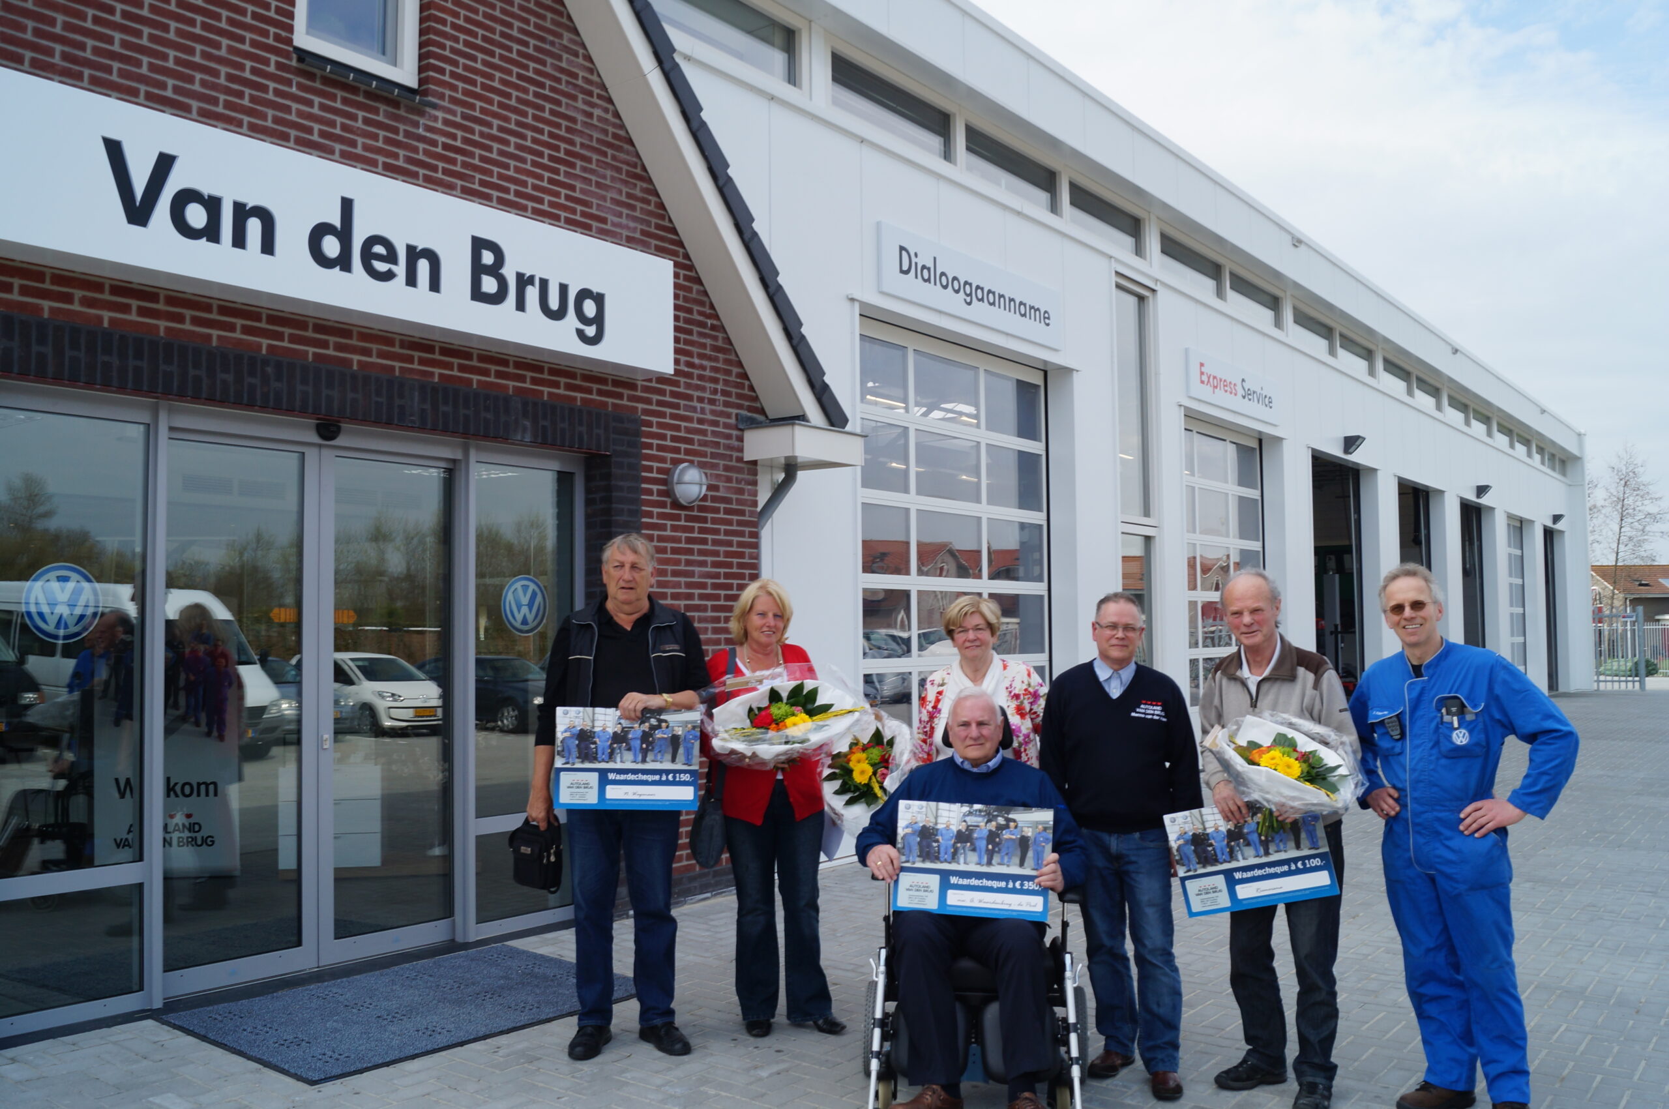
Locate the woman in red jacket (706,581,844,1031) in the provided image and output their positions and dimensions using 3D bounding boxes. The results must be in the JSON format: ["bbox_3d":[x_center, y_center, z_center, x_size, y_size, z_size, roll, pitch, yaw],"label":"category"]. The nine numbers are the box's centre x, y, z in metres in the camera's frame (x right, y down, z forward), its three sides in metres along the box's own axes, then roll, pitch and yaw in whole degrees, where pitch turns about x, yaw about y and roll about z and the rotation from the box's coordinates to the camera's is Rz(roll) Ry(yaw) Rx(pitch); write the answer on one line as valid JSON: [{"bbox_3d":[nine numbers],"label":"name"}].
[{"bbox_3d":[-0.213,0.969,5.330,0.540,1.720,0.400,0,-3,-5],"label":"woman in red jacket"}]

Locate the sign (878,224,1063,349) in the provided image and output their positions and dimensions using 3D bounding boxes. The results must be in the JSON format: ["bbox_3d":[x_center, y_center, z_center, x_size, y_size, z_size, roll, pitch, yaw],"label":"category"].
[{"bbox_3d":[1.113,-2.022,10.713,0.050,0.490,2.650,-3,-4,37],"label":"sign"}]

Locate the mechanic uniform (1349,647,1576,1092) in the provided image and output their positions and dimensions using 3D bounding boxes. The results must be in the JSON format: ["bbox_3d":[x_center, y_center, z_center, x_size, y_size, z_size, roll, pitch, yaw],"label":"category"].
[{"bbox_3d":[2.001,1.003,4.420,0.690,1.470,0.410,-2,-4,30],"label":"mechanic uniform"}]

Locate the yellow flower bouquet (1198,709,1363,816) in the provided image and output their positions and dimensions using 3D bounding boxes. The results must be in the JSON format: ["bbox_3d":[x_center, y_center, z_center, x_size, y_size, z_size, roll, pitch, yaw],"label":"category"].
[{"bbox_3d":[1.416,0.669,4.380,0.510,0.360,0.320,-2,-3,18],"label":"yellow flower bouquet"}]

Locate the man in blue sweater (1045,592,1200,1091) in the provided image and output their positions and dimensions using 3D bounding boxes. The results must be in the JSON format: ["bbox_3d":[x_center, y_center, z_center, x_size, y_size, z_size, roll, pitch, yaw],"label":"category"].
[{"bbox_3d":[0.983,0.984,4.710,0.540,1.670,0.380,-1,-3,16],"label":"man in blue sweater"}]

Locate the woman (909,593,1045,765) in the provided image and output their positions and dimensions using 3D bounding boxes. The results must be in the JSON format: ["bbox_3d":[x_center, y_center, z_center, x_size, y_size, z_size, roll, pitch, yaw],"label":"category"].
[{"bbox_3d":[0.550,0.996,5.300,0.500,1.660,0.350,-1,-3,7],"label":"woman"}]

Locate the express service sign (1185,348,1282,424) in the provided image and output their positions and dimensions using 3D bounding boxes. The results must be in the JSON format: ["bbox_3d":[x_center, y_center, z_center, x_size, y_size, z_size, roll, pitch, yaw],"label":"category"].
[{"bbox_3d":[4.337,-1.792,15.013,0.050,0.500,2.650,-3,-4,37],"label":"express service sign"}]

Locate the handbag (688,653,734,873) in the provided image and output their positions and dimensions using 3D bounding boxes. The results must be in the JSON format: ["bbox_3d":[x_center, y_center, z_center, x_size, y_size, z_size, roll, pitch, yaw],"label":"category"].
[{"bbox_3d":[-0.479,0.785,5.340,0.180,0.850,0.270,1,-3,-17],"label":"handbag"}]

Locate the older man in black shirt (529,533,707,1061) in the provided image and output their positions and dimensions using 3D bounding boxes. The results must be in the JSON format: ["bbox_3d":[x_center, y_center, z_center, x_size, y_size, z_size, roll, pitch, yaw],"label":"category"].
[{"bbox_3d":[-0.784,0.876,5.080,0.630,1.880,0.420,0,-3,-5],"label":"older man in black shirt"}]

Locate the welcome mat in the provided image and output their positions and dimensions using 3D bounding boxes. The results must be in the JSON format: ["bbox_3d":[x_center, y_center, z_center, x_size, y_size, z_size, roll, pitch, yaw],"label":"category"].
[{"bbox_3d":[-1.653,1.807,5.600,1.190,0.015,1.700,-3,-4,37],"label":"welcome mat"}]

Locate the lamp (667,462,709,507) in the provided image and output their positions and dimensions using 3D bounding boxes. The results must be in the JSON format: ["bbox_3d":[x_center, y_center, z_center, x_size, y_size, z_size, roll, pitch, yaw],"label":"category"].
[{"bbox_3d":[-0.800,-0.396,7.778,0.120,0.240,0.240,-3,-4,37],"label":"lamp"}]

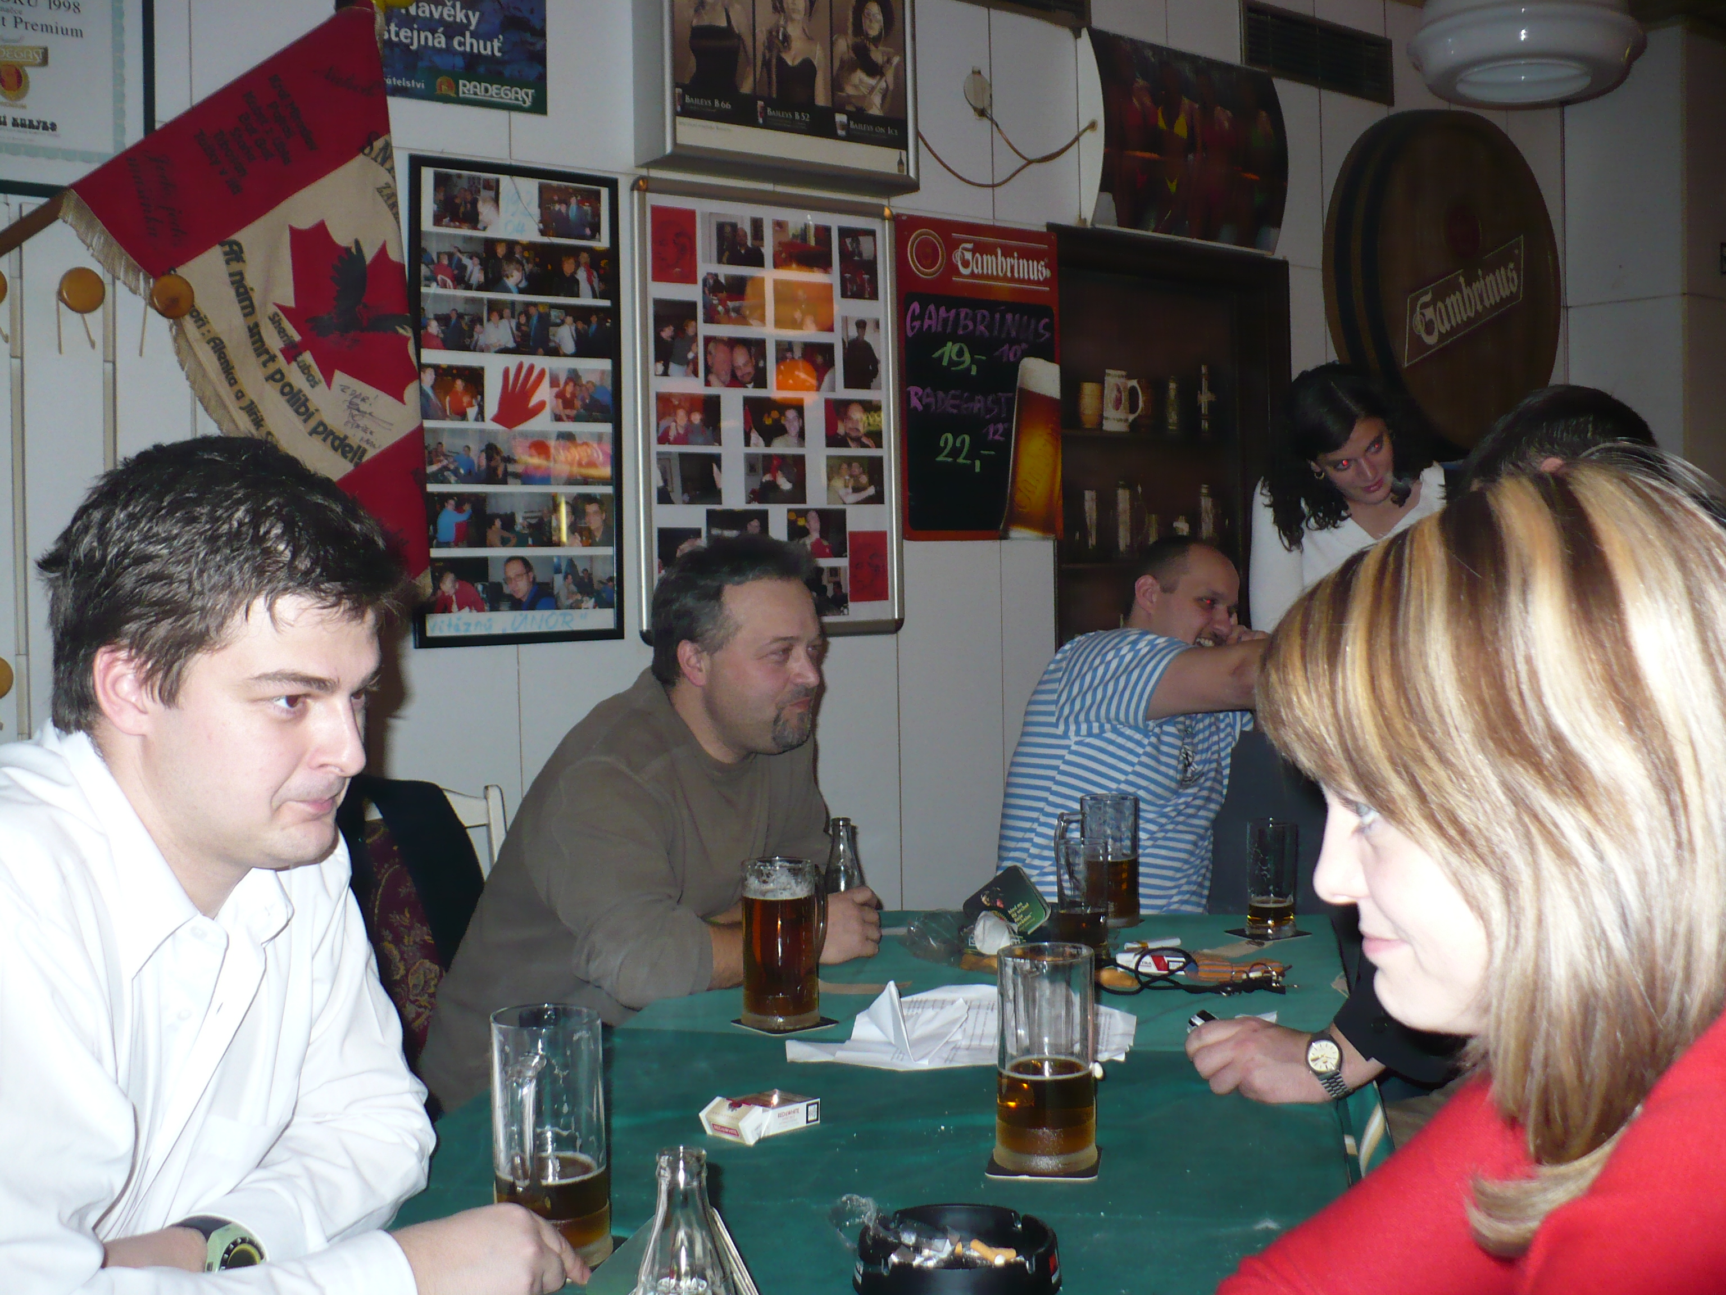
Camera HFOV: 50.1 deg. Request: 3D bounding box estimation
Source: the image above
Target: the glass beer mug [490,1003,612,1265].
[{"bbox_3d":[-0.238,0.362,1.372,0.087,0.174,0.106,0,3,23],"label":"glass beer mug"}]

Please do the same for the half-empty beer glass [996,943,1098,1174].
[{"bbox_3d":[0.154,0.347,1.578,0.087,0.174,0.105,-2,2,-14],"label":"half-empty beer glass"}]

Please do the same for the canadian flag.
[{"bbox_3d":[-0.990,-0.575,2.980,0.600,0.990,0.100,-3,3,-37],"label":"canadian flag"}]

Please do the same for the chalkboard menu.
[{"bbox_3d":[0.260,-0.575,4.000,0.460,0.690,0.020,-3,3,-37],"label":"chalkboard menu"}]

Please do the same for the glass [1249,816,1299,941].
[{"bbox_3d":[0.552,0.312,2.501,0.067,0.151,0.080,-1,2,-11],"label":"glass"}]

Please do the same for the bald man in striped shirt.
[{"bbox_3d":[0.520,0.460,3.100,0.680,1.280,0.550,0,3,23],"label":"bald man in striped shirt"}]

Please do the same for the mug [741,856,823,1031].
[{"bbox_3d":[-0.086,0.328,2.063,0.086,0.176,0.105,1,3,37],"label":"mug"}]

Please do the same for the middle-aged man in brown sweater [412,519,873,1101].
[{"bbox_3d":[-0.190,0.500,2.170,0.680,1.280,0.570,0,3,25],"label":"middle-aged man in brown sweater"}]

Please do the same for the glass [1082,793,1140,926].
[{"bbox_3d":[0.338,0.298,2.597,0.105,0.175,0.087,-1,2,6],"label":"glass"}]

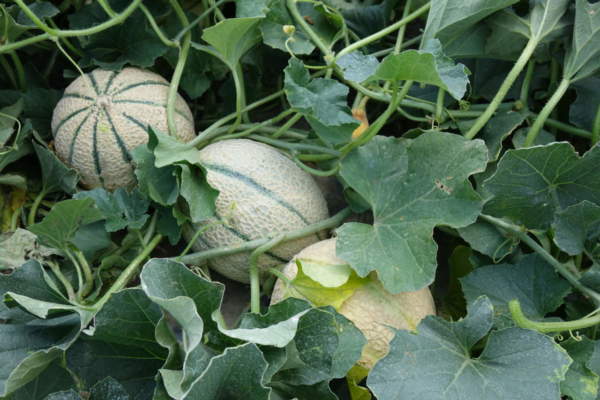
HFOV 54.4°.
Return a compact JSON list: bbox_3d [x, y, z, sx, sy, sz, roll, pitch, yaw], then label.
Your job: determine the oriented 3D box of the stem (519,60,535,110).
[{"bbox_3d":[0.295,-0.148,0.755,0.009,0.064,0.009,-2,28,0],"label":"stem"}]

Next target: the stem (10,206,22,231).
[{"bbox_3d":[-0.296,0.019,0.610,0.008,0.027,0.008,8,24,-9],"label":"stem"}]

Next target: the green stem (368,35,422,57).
[{"bbox_3d":[0.128,-0.207,0.780,0.078,0.011,0.012,-21,58,-14],"label":"green stem"}]

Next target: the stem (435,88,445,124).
[{"bbox_3d":[0.176,-0.117,0.735,0.009,0.049,0.009,-4,38,0],"label":"stem"}]

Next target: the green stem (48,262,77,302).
[{"bbox_3d":[-0.252,0.086,0.620,0.012,0.054,0.012,-14,29,6],"label":"green stem"}]

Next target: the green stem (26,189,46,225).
[{"bbox_3d":[-0.276,0.009,0.610,0.008,0.041,0.009,17,22,-18],"label":"green stem"}]

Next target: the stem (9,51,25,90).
[{"bbox_3d":[-0.369,-0.167,0.760,0.014,0.054,0.012,0,36,0],"label":"stem"}]

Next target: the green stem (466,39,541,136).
[{"bbox_3d":[0.227,-0.125,0.660,0.013,0.128,0.013,31,18,0],"label":"green stem"}]

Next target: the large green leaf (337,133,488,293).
[{"bbox_3d":[0.113,0.013,0.585,0.150,0.045,0.158,1,66,-3],"label":"large green leaf"}]

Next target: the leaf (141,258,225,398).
[{"bbox_3d":[-0.102,0.109,0.505,0.073,0.060,0.090,0,48,0],"label":"leaf"}]

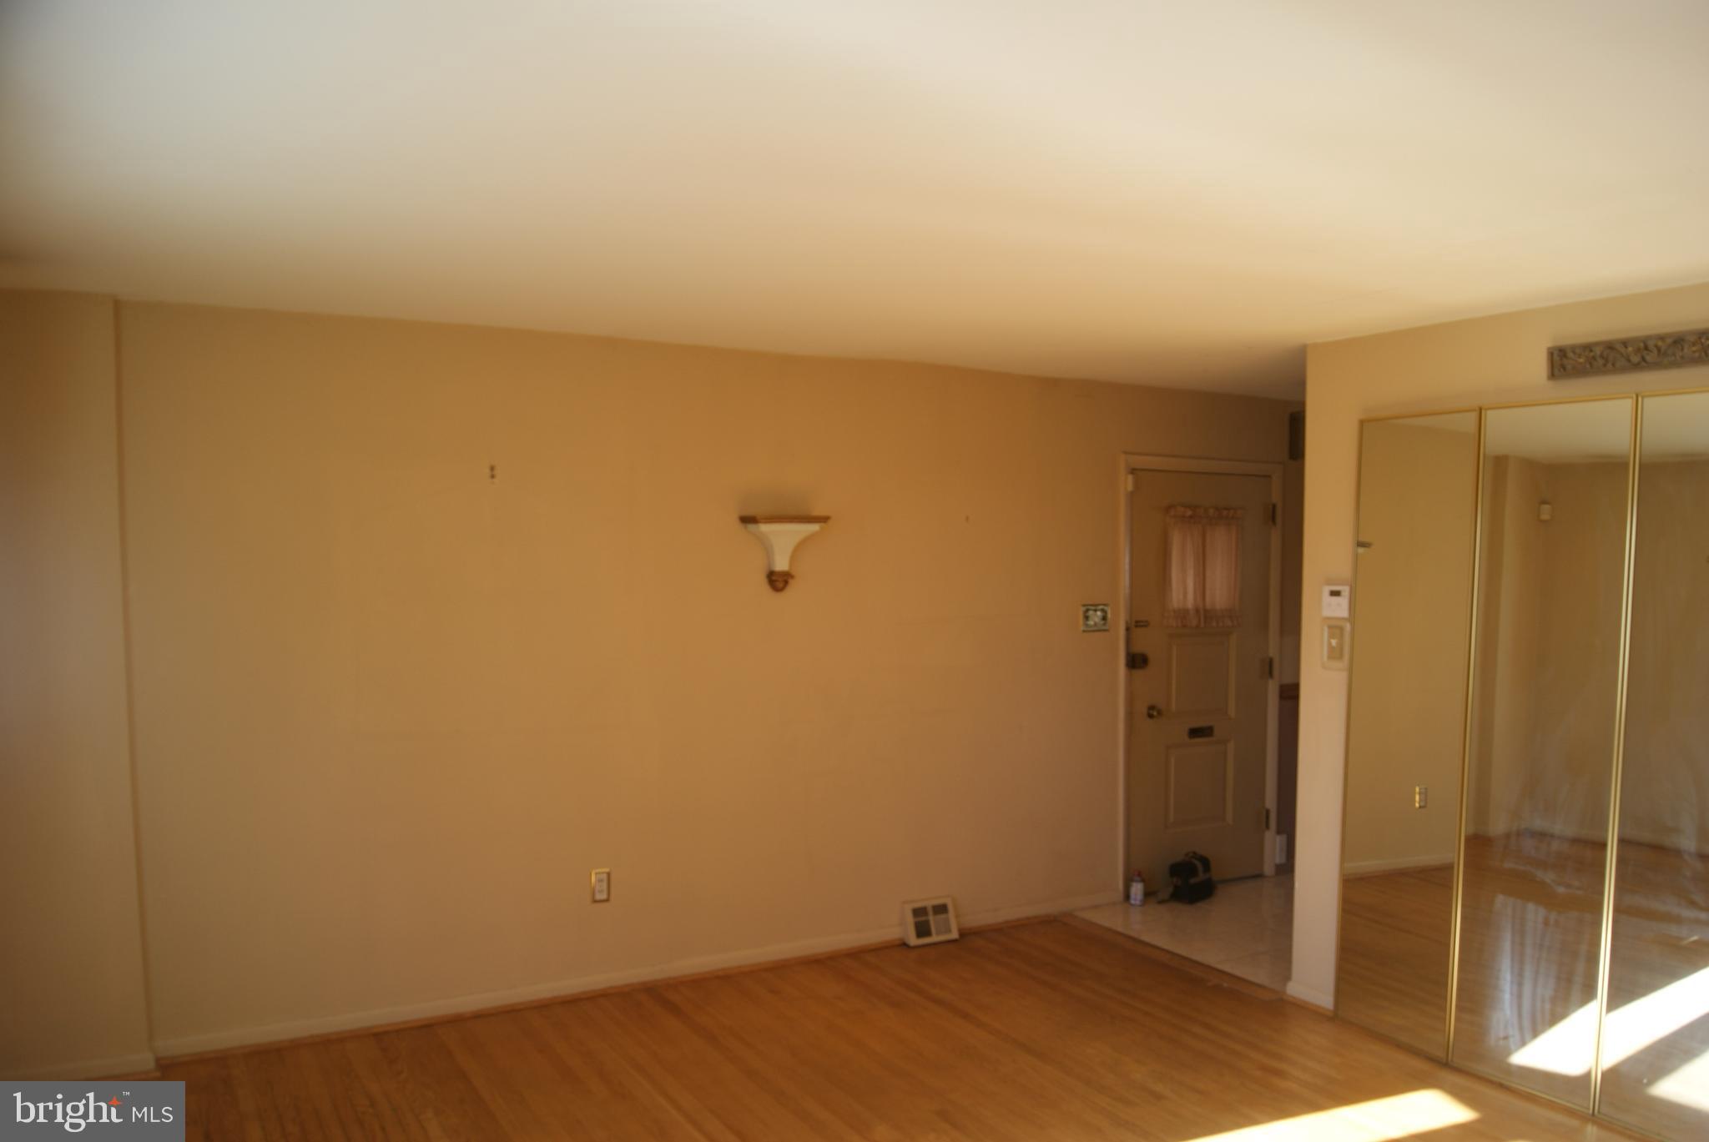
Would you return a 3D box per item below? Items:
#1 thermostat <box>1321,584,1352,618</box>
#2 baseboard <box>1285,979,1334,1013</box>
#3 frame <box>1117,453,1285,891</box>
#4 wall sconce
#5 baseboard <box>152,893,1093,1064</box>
[{"bbox_3d":[1.748,0.112,4.663,0.030,0.122,0.120,-1,3,-28],"label":"thermostat"},{"bbox_3d":[1.702,1.595,4.798,0.023,0.068,0.230,-1,3,-28],"label":"baseboard"},{"bbox_3d":[1.698,0.501,6.297,1.045,2.115,0.100,-1,3,-28],"label":"frame"},{"bbox_3d":[-0.278,-0.069,5.066,0.322,0.307,0.175,-1,3,-28],"label":"wall sconce"},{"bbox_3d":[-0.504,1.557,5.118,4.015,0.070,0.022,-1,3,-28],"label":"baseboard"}]

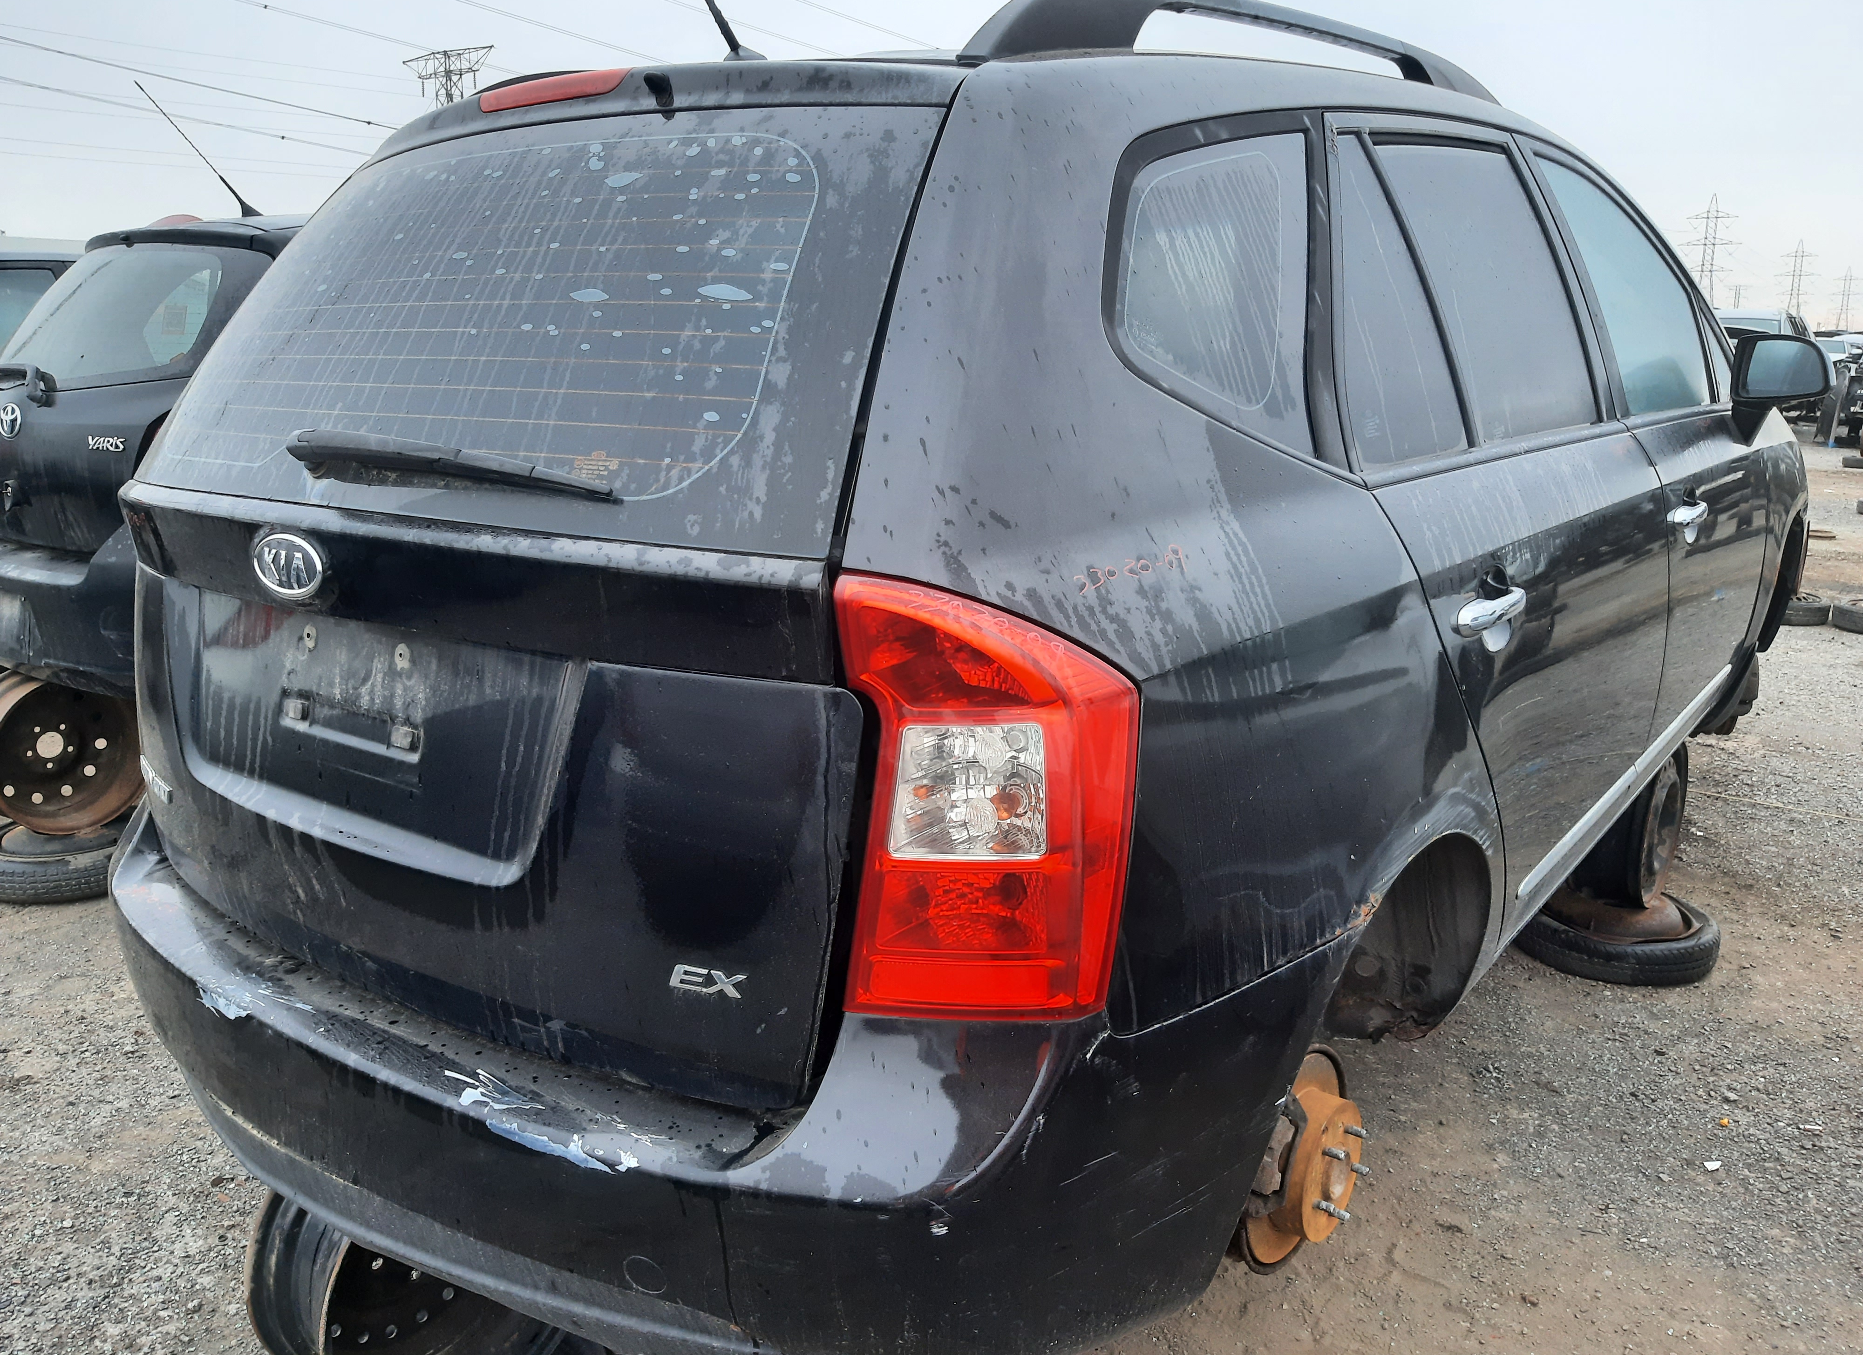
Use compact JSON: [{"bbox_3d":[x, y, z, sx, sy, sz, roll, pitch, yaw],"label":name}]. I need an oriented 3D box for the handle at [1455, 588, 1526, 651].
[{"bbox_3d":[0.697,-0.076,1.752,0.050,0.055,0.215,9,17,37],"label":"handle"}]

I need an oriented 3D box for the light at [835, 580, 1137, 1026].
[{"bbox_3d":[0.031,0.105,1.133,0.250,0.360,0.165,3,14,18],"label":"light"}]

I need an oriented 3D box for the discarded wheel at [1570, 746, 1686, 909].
[{"bbox_3d":[1.714,0.343,3.452,0.170,0.410,0.410,10,17,38],"label":"discarded wheel"}]

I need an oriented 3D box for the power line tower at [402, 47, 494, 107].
[{"bbox_3d":[-56.868,-56.061,169.164,17.000,37.000,8.000,9,16,35],"label":"power line tower"}]

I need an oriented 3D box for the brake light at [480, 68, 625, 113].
[{"bbox_3d":[-0.444,-0.690,1.630,0.280,0.038,0.045,9,17,37],"label":"brake light"}]

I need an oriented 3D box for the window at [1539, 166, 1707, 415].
[{"bbox_3d":[1.329,-0.710,2.622,0.060,0.430,0.840,-15,2,41],"label":"window"}]

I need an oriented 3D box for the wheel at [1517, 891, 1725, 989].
[{"bbox_3d":[1.712,0.638,3.533,0.500,0.115,0.500,9,16,37],"label":"wheel"}]

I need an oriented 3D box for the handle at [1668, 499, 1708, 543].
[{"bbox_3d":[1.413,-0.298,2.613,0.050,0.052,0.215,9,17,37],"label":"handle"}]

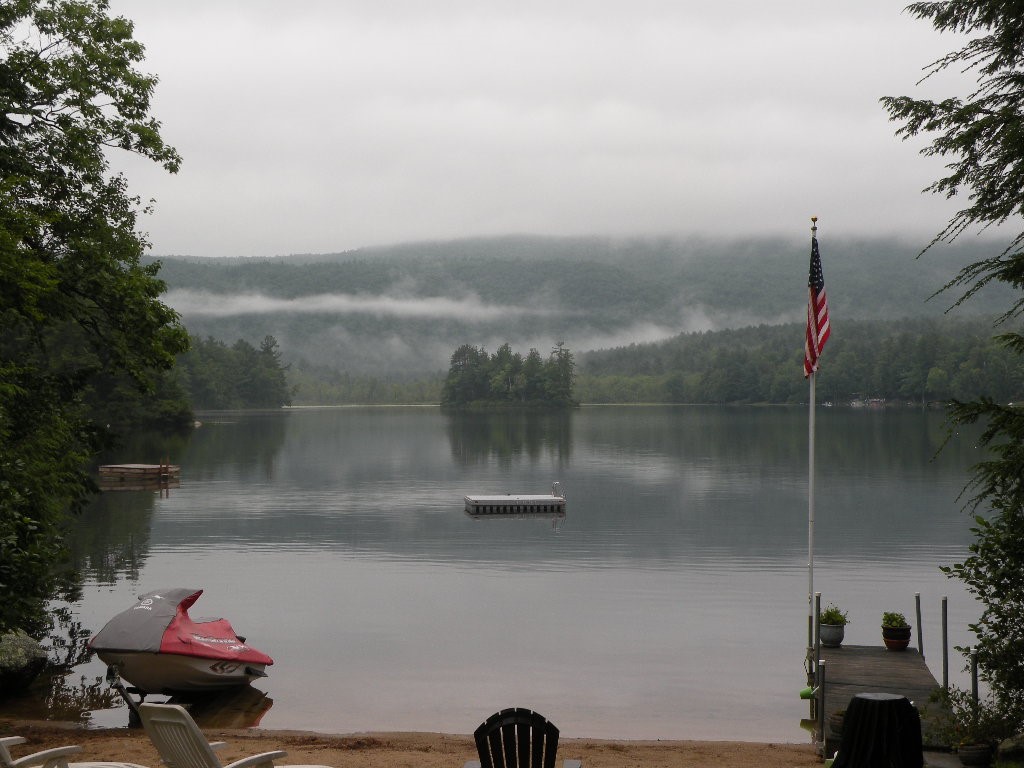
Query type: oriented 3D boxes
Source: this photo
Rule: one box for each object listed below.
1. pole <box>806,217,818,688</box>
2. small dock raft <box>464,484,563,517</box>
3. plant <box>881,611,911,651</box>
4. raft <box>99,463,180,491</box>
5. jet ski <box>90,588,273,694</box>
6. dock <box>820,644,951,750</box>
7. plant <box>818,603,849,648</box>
[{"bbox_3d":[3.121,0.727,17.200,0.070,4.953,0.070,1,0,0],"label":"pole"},{"bbox_3d":[0.084,3.394,49.504,2.750,0.840,2.650,0,0,-6],"label":"small dock raft"},{"bbox_3d":[4.736,3.034,20.409,0.351,0.480,0.351,0,0,0],"label":"plant"},{"bbox_3d":[-15.557,3.702,69.228,2.420,0.500,2.420,0,0,25],"label":"raft"},{"bbox_3d":[-3.898,2.993,18.946,1.140,1.150,2.850,0,-6,33],"label":"jet ski"},{"bbox_3d":[3.865,3.253,17.442,1.220,0.170,6.400,0,-2,10],"label":"dock"},{"bbox_3d":[3.991,3.002,20.649,0.386,0.555,0.386,0,0,0],"label":"plant"}]

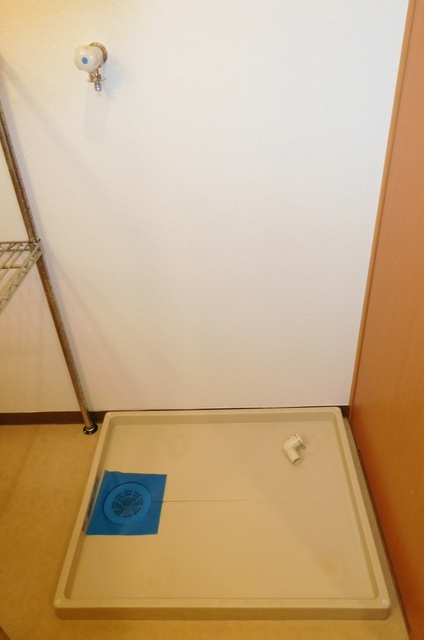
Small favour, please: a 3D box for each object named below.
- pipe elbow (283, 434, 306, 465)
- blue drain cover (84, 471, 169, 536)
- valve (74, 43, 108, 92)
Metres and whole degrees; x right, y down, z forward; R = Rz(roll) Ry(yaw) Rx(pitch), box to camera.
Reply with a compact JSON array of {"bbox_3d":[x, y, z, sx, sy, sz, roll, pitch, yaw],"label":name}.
[{"bbox_3d":[0.268,0.411,1.477,0.068,0.043,0.082,-16,36,-17],"label":"pipe elbow"},{"bbox_3d":[-0.246,0.538,1.375,0.203,0.010,0.207,-2,34,3],"label":"blue drain cover"},{"bbox_3d":[-0.251,-0.539,0.983,0.050,0.091,0.102,-2,34,3],"label":"valve"}]

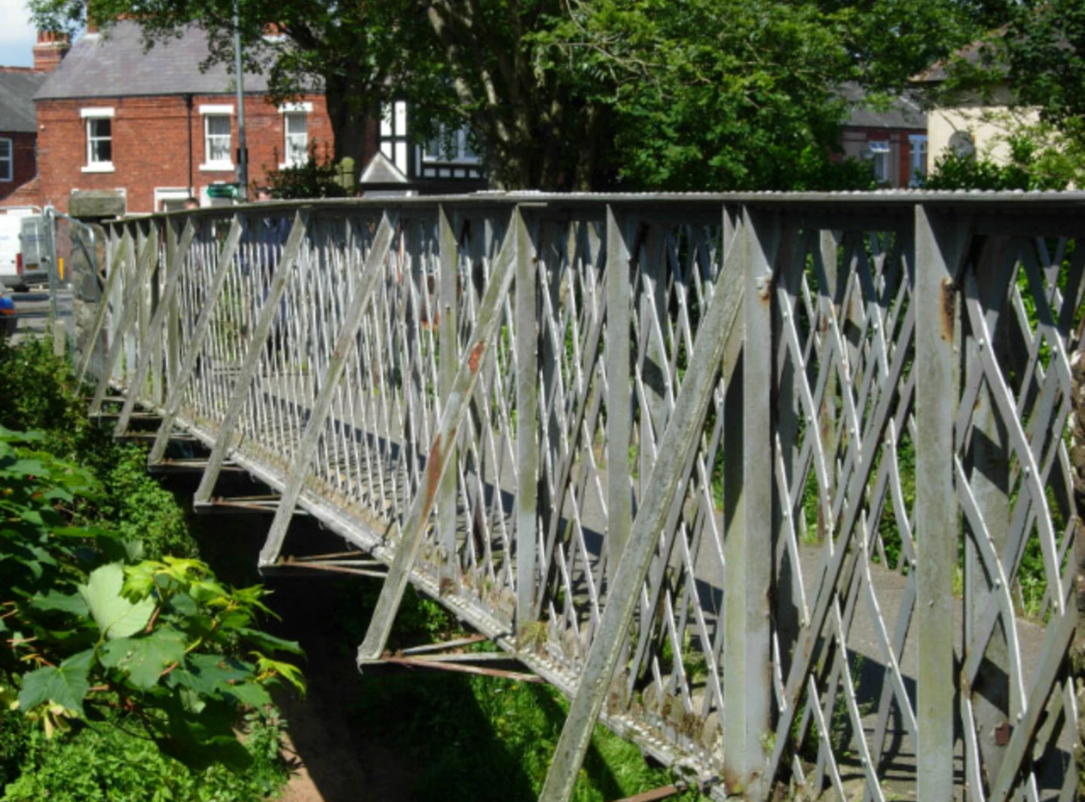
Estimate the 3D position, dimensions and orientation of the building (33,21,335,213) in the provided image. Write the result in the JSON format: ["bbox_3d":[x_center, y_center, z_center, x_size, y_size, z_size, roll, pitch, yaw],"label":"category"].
[{"bbox_3d":[-8.451,-7.202,92.987,10.165,8.000,6.800,1,3,27],"label":"building"}]

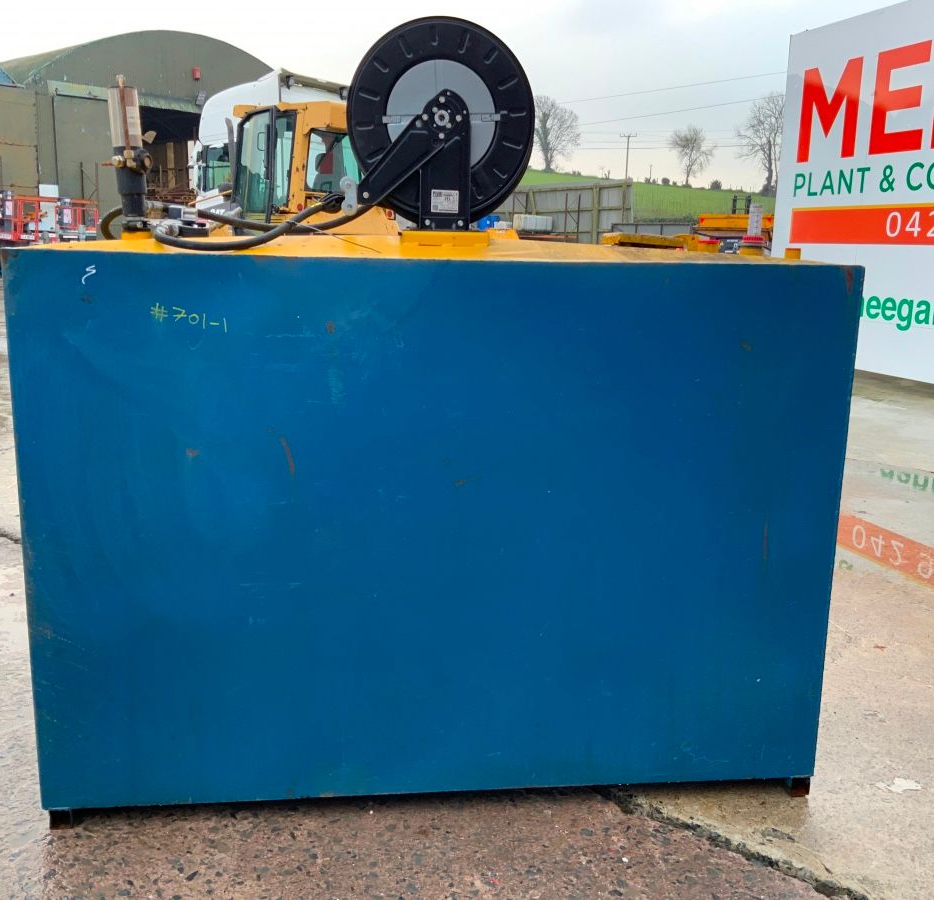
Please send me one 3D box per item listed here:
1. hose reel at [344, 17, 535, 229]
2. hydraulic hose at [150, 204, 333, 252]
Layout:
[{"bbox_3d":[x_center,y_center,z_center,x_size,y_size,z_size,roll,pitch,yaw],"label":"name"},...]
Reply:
[{"bbox_3d":[-0.076,-0.775,2.434,0.440,0.456,0.190,0,12,-7],"label":"hose reel"},{"bbox_3d":[-0.506,-0.509,2.308,0.371,0.097,0.260,0,12,-7],"label":"hydraulic hose"}]

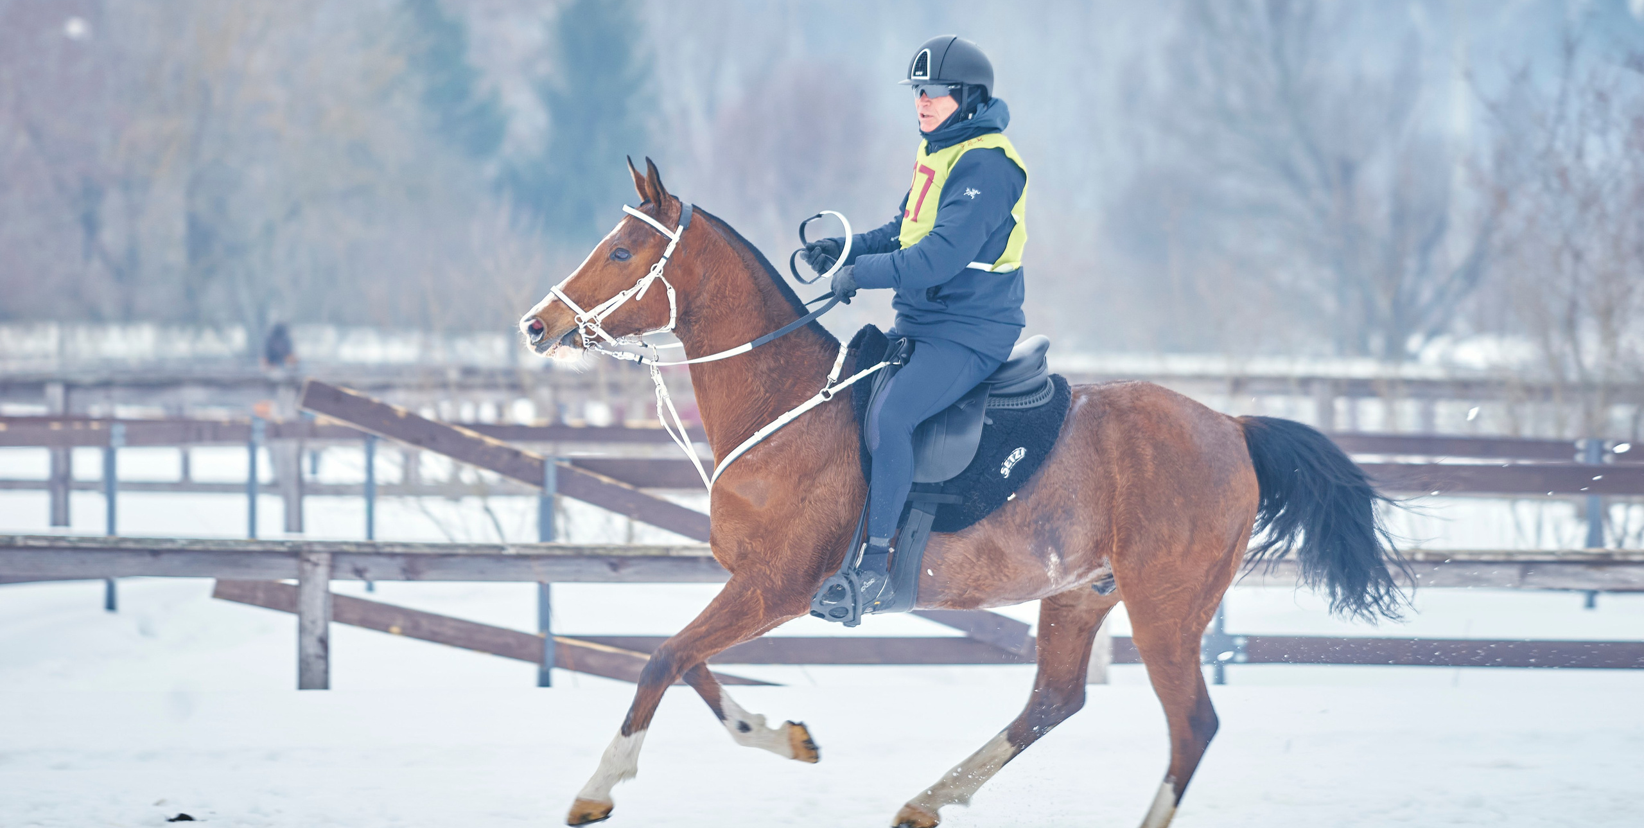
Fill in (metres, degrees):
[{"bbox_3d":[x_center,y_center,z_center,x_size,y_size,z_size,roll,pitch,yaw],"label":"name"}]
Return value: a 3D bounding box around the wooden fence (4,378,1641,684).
[{"bbox_3d":[0.002,0.456,35.500,7.000,1.200,0.400,0,1,0],"label":"wooden fence"}]

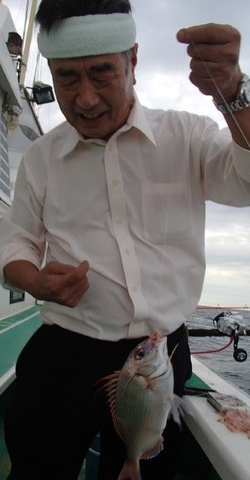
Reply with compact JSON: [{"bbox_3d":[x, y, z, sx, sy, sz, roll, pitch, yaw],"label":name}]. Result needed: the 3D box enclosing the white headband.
[{"bbox_3d":[-0.069,-0.379,0.715,0.178,0.061,0.205,-1,31,7],"label":"white headband"}]

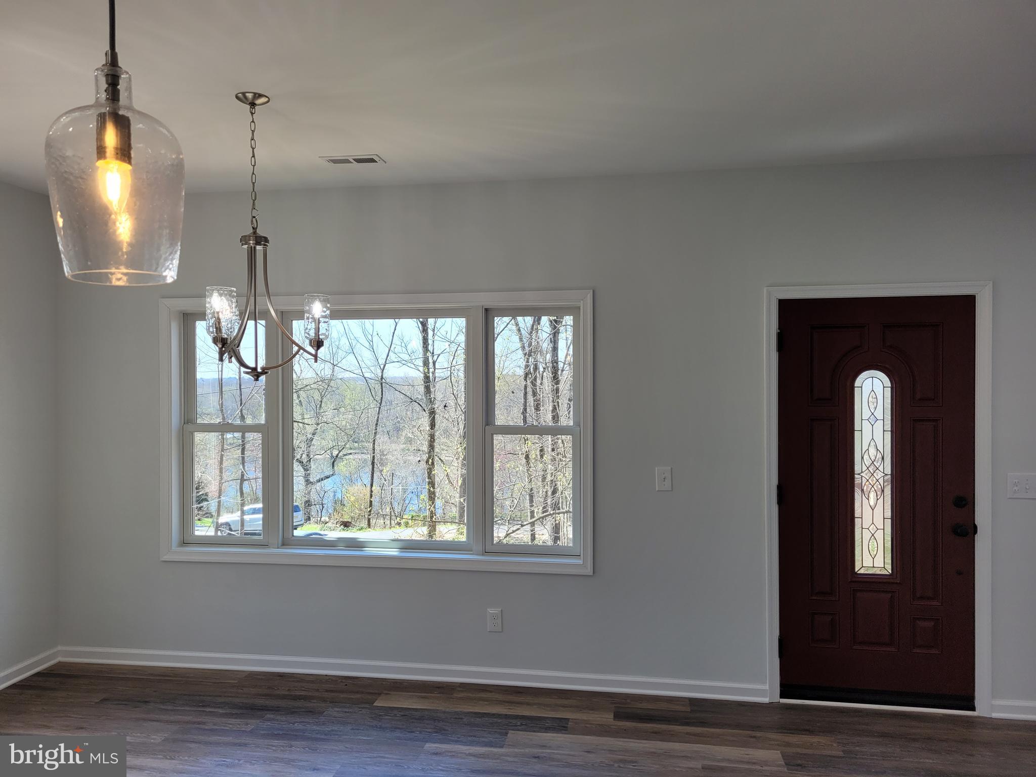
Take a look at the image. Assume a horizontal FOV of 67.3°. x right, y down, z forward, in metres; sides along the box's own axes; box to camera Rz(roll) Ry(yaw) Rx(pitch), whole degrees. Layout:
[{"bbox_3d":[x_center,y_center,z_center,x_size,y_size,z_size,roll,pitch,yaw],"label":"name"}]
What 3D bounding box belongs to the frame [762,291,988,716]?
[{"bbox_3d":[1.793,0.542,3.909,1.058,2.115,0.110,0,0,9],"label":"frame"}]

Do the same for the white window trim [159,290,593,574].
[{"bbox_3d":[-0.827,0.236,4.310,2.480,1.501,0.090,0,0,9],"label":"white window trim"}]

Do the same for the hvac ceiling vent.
[{"bbox_3d":[-0.803,-1.105,3.793,0.289,0.018,0.151,0,0,9],"label":"hvac ceiling vent"}]

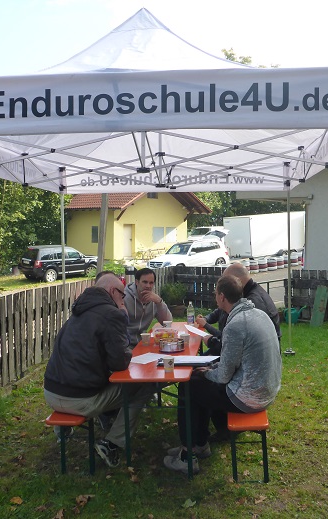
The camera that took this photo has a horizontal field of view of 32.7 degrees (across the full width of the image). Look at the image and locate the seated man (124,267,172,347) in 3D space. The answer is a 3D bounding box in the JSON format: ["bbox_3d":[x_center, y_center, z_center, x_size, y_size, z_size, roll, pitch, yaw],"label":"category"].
[{"bbox_3d":[-0.260,0.745,5.136,0.580,1.350,0.740,-2,3,-37],"label":"seated man"}]

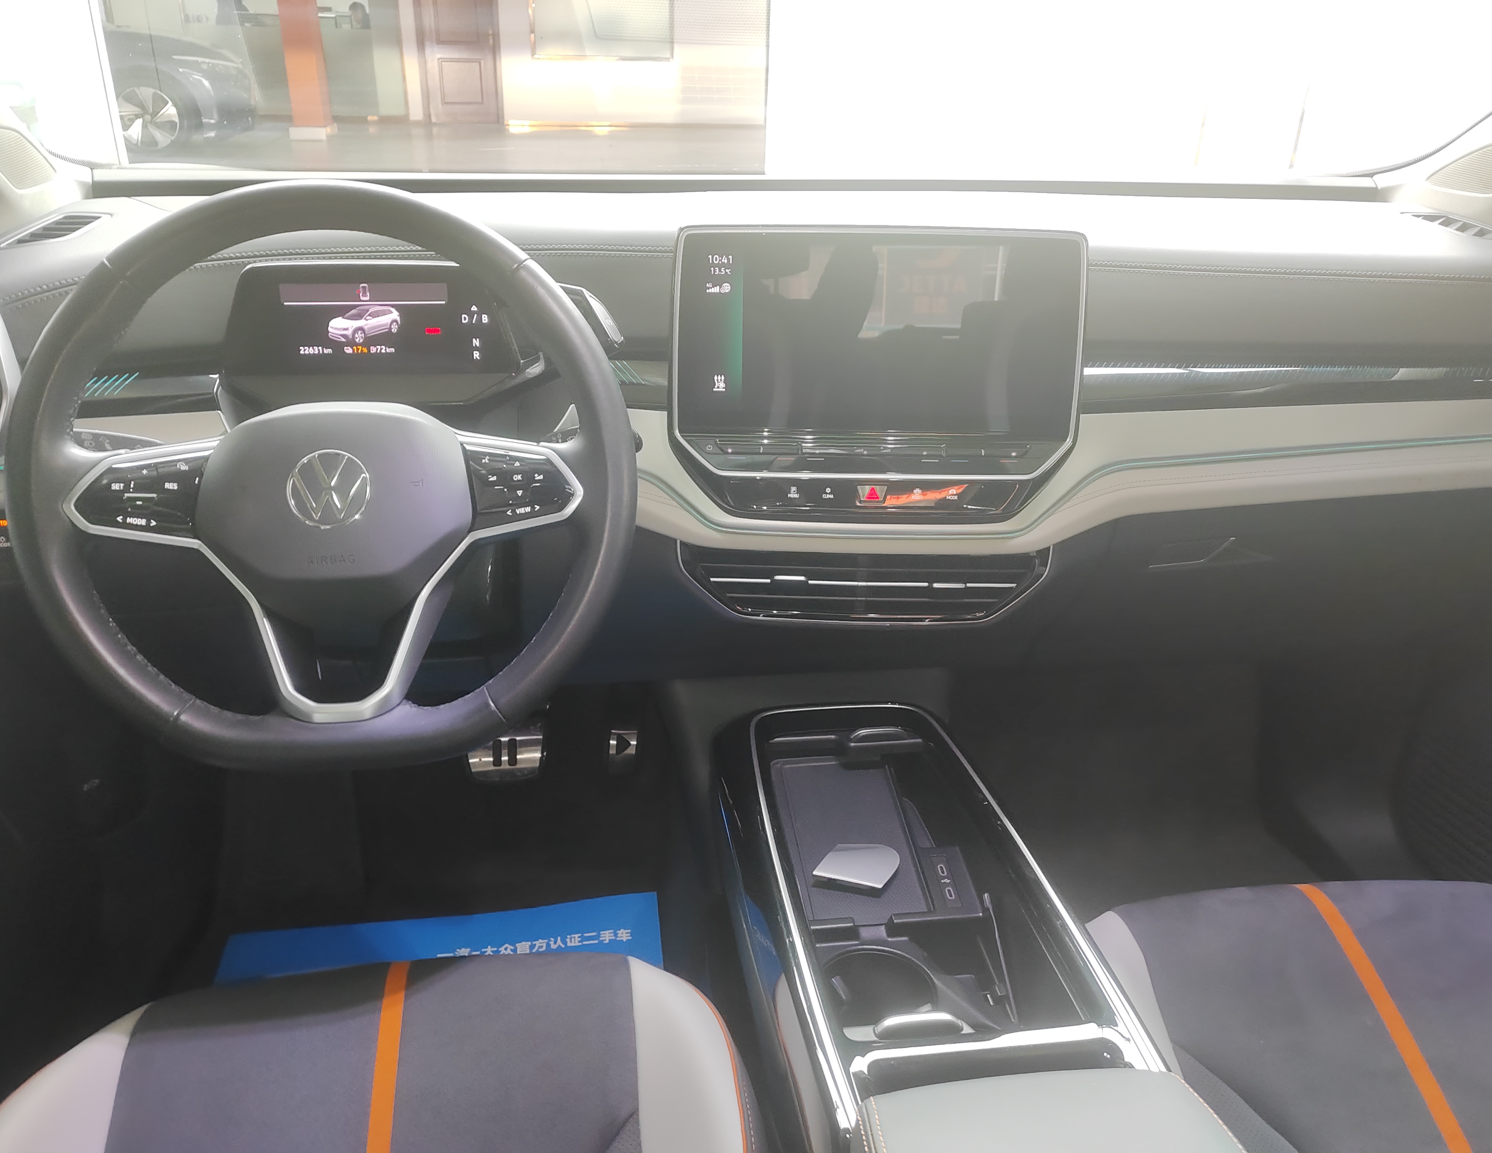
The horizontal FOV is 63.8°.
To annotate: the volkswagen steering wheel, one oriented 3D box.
[{"bbox_3d":[-0.258,-0.064,0.765,0.372,0.362,0.085,-3,-2,-10],"label":"volkswagen steering wheel"}]

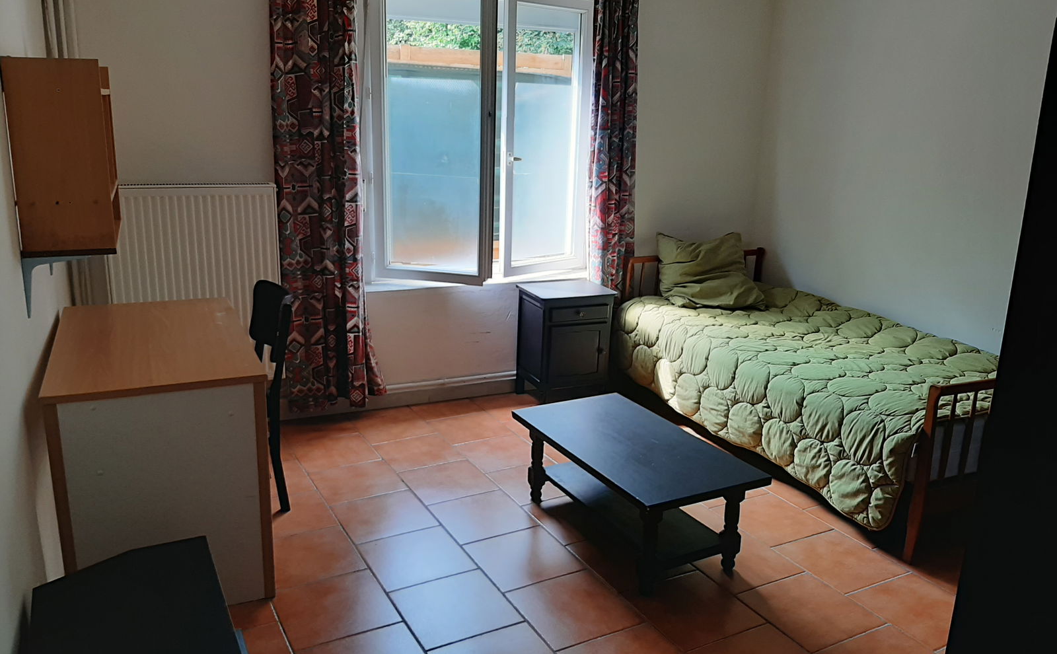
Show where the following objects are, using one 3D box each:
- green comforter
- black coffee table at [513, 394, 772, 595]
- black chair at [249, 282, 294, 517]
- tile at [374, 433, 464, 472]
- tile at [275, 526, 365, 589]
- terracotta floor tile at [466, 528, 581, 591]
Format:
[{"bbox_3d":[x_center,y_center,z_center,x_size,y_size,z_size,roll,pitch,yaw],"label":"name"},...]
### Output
[{"bbox_3d":[1.355,0.235,3.808,1.018,0.507,1.942,-5,16,-24],"label":"green comforter"},{"bbox_3d":[0.365,0.596,2.944,0.508,0.374,0.905,-6,16,-28],"label":"black coffee table"},{"bbox_3d":[-1.193,0.285,3.089,0.490,0.850,0.410,-8,17,-33],"label":"black chair"},{"bbox_3d":[-0.501,0.580,3.632,0.332,0.010,0.327,-7,17,-29],"label":"tile"},{"bbox_3d":[-0.769,0.802,2.760,0.332,0.010,0.327,-7,17,-29],"label":"tile"},{"bbox_3d":[-0.016,0.818,2.804,0.332,0.012,0.332,-6,16,-28],"label":"terracotta floor tile"}]

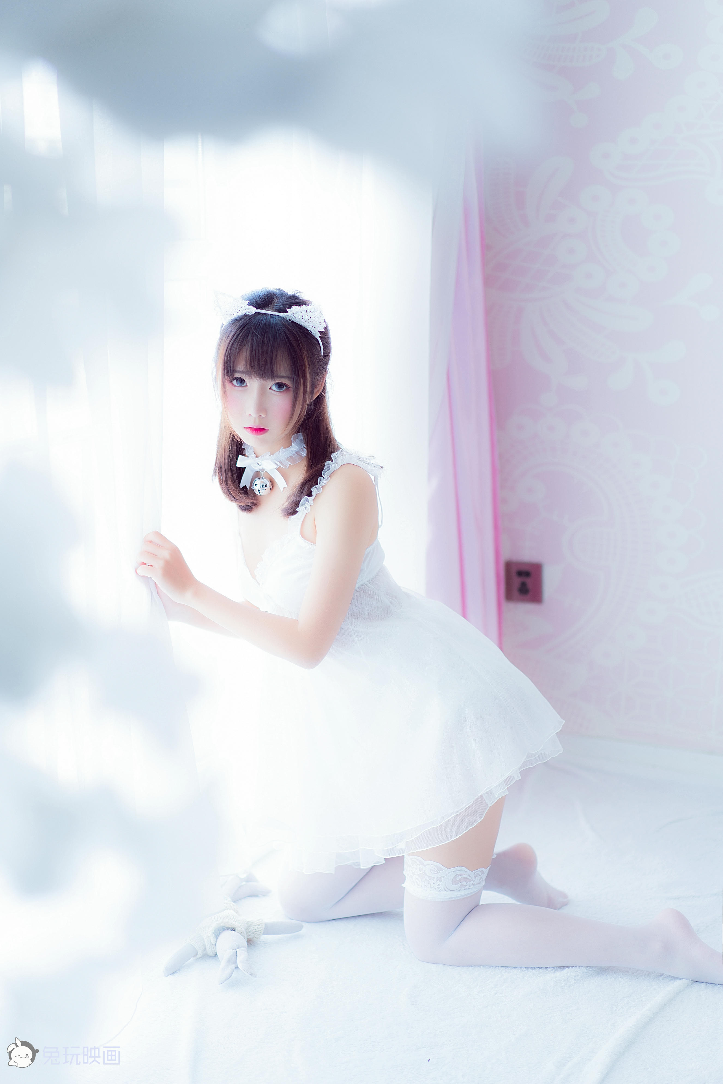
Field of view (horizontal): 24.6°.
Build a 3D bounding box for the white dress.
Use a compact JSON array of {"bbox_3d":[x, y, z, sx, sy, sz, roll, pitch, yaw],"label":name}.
[{"bbox_3d":[0.047,0.177,2.500,0.460,0.590,0.400,-16,16,-25],"label":"white dress"}]

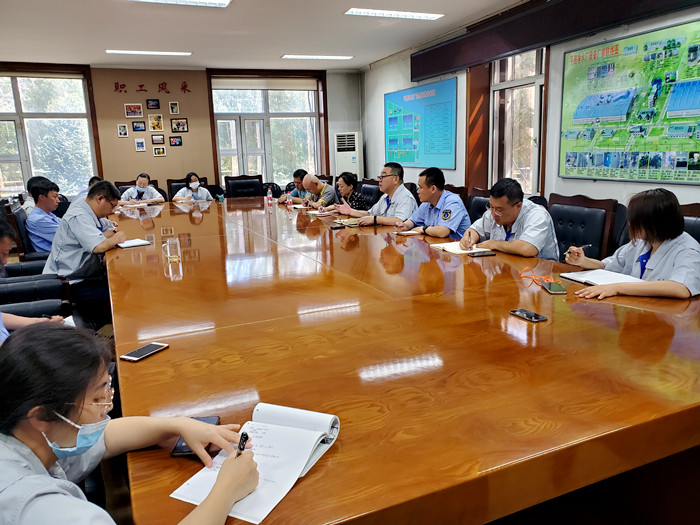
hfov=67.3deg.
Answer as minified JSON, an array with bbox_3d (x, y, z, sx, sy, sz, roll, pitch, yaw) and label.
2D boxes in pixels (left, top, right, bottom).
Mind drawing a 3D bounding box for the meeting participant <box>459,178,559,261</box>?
[{"bbox_3d":[1.190,0.024,3.665,0.840,1.235,0.660,-8,14,-24],"label":"meeting participant"}]

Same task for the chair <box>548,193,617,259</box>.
[{"bbox_3d":[1.366,0.100,3.683,0.660,1.066,0.620,-8,14,-24],"label":"chair"}]

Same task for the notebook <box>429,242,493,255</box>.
[{"bbox_3d":[0.744,-0.097,3.572,0.250,0.020,0.345,-7,13,-24],"label":"notebook"}]

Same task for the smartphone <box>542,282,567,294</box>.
[{"bbox_3d":[0.994,0.128,2.560,0.076,0.008,0.160,-1,13,6],"label":"smartphone"}]

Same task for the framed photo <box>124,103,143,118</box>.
[{"bbox_3d":[-3.821,-2.684,9.313,0.295,0.240,0.025,-7,13,-20],"label":"framed photo"}]

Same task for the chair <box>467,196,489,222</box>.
[{"bbox_3d":[1.005,-0.093,4.643,0.687,1.081,0.636,-7,13,-22],"label":"chair"}]

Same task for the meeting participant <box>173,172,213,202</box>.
[{"bbox_3d":[-2.517,-0.842,8.439,0.566,1.192,0.727,-7,13,-22],"label":"meeting participant"}]

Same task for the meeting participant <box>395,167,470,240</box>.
[{"bbox_3d":[0.773,-0.158,4.494,0.727,1.293,0.566,-4,12,-11],"label":"meeting participant"}]

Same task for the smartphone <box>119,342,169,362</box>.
[{"bbox_3d":[-0.764,0.332,1.960,0.078,0.008,0.157,4,14,26],"label":"smartphone"}]

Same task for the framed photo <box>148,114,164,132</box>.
[{"bbox_3d":[-3.492,-2.512,9.479,0.245,0.300,0.025,-7,13,-20],"label":"framed photo"}]

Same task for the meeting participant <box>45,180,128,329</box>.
[{"bbox_3d":[-2.021,0.016,4.109,0.700,1.270,0.520,-7,13,-24],"label":"meeting participant"}]

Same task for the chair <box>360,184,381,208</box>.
[{"bbox_3d":[0.038,-0.457,6.412,0.660,1.080,0.620,-7,13,-24],"label":"chair"}]

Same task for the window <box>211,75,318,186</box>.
[{"bbox_3d":[-1.613,-2.539,10.300,2.107,2.053,0.150,-8,14,-24],"label":"window"}]

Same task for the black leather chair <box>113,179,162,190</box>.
[{"bbox_3d":[-3.107,-0.655,7.820,0.610,1.070,0.660,-7,13,-24],"label":"black leather chair"}]

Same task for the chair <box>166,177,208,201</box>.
[{"bbox_3d":[-2.585,-0.827,8.647,0.646,1.081,0.687,-7,13,-22],"label":"chair"}]

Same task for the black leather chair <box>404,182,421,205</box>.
[{"bbox_3d":[0.327,-0.336,5.819,0.660,1.066,0.620,-8,14,-24],"label":"black leather chair"}]

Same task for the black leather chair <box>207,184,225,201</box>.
[{"bbox_3d":[-2.375,-0.902,9.376,0.566,0.909,0.586,-7,13,-22],"label":"black leather chair"}]

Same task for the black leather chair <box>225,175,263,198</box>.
[{"bbox_3d":[-1.714,-0.933,9.010,0.646,1.081,0.687,-7,13,-22],"label":"black leather chair"}]

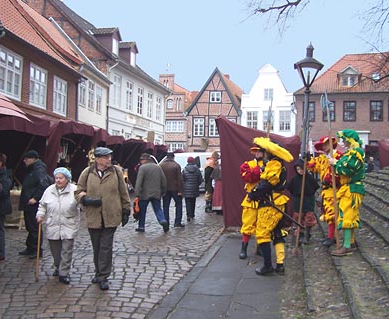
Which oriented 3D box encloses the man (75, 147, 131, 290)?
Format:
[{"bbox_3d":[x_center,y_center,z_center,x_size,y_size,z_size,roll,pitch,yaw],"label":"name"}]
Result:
[{"bbox_3d":[-1.151,0.725,5.870,0.650,1.750,0.450,0,0,-3],"label":"man"}]

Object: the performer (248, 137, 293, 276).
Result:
[{"bbox_3d":[1.052,0.650,6.500,0.650,1.880,0.620,0,0,18],"label":"performer"}]

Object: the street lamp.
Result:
[{"bbox_3d":[2.100,-0.415,8.900,0.570,3.680,0.570,3,0,13],"label":"street lamp"}]

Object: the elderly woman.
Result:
[{"bbox_3d":[-1.785,0.850,6.170,0.550,1.500,0.420,0,0,0],"label":"elderly woman"}]

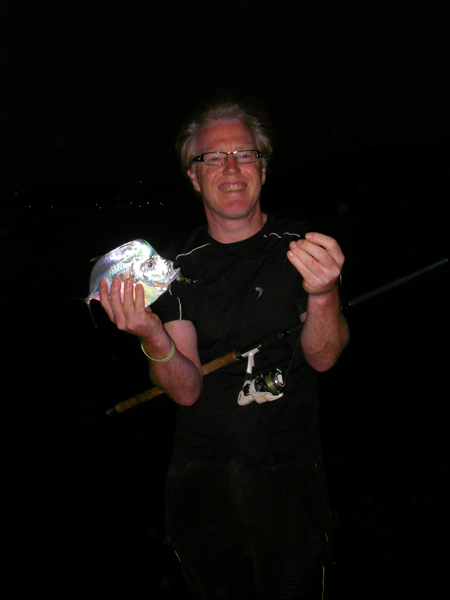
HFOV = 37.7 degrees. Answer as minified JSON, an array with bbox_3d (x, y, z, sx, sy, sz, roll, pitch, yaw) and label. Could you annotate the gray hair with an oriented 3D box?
[{"bbox_3d":[0.002,-0.366,1.480,0.210,0.200,0.205,-4,3,-7],"label":"gray hair"}]

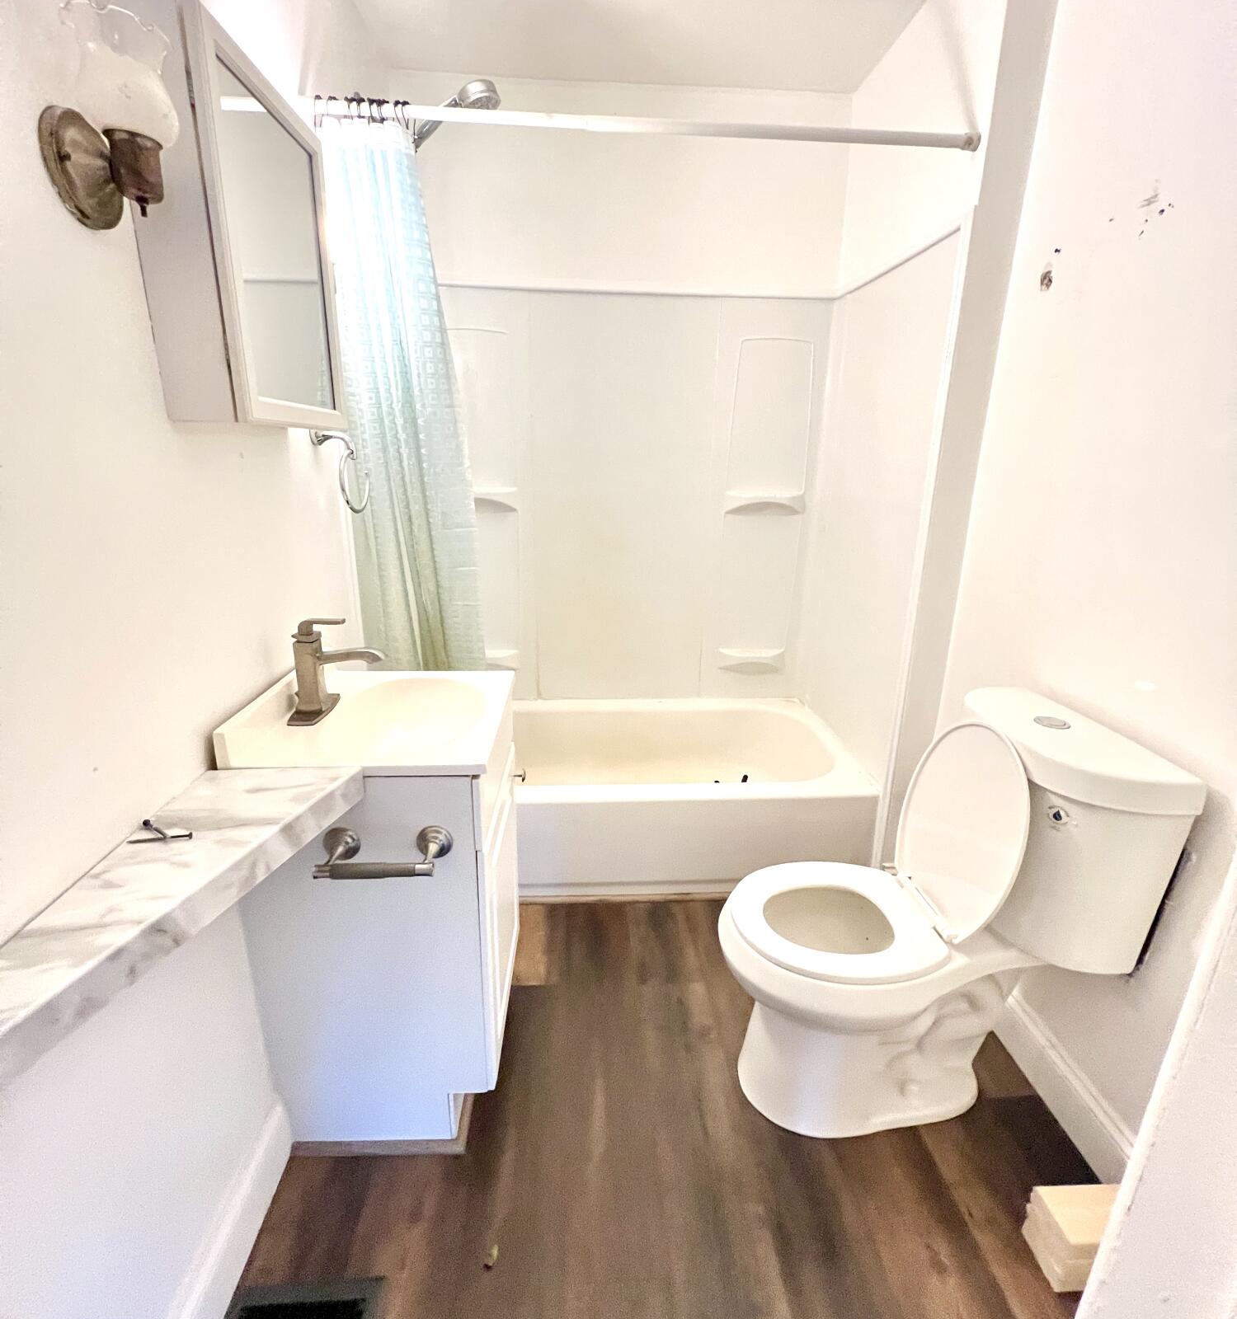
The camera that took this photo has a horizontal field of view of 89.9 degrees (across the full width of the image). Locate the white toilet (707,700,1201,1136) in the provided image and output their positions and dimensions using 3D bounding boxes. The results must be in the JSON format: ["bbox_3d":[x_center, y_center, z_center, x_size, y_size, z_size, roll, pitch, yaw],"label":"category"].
[{"bbox_3d":[0.547,0.517,1.252,0.709,0.810,0.409,0,17,-3],"label":"white toilet"}]

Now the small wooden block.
[{"bbox_3d":[0.798,0.958,1.032,0.188,0.103,0.088,0,17,-3],"label":"small wooden block"}]

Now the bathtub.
[{"bbox_3d":[0.037,0.452,2.255,1.508,0.331,0.819,0,17,-3],"label":"bathtub"}]

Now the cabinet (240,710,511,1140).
[{"bbox_3d":[-0.442,0.492,1.313,0.408,0.796,0.467,0,17,-3],"label":"cabinet"}]

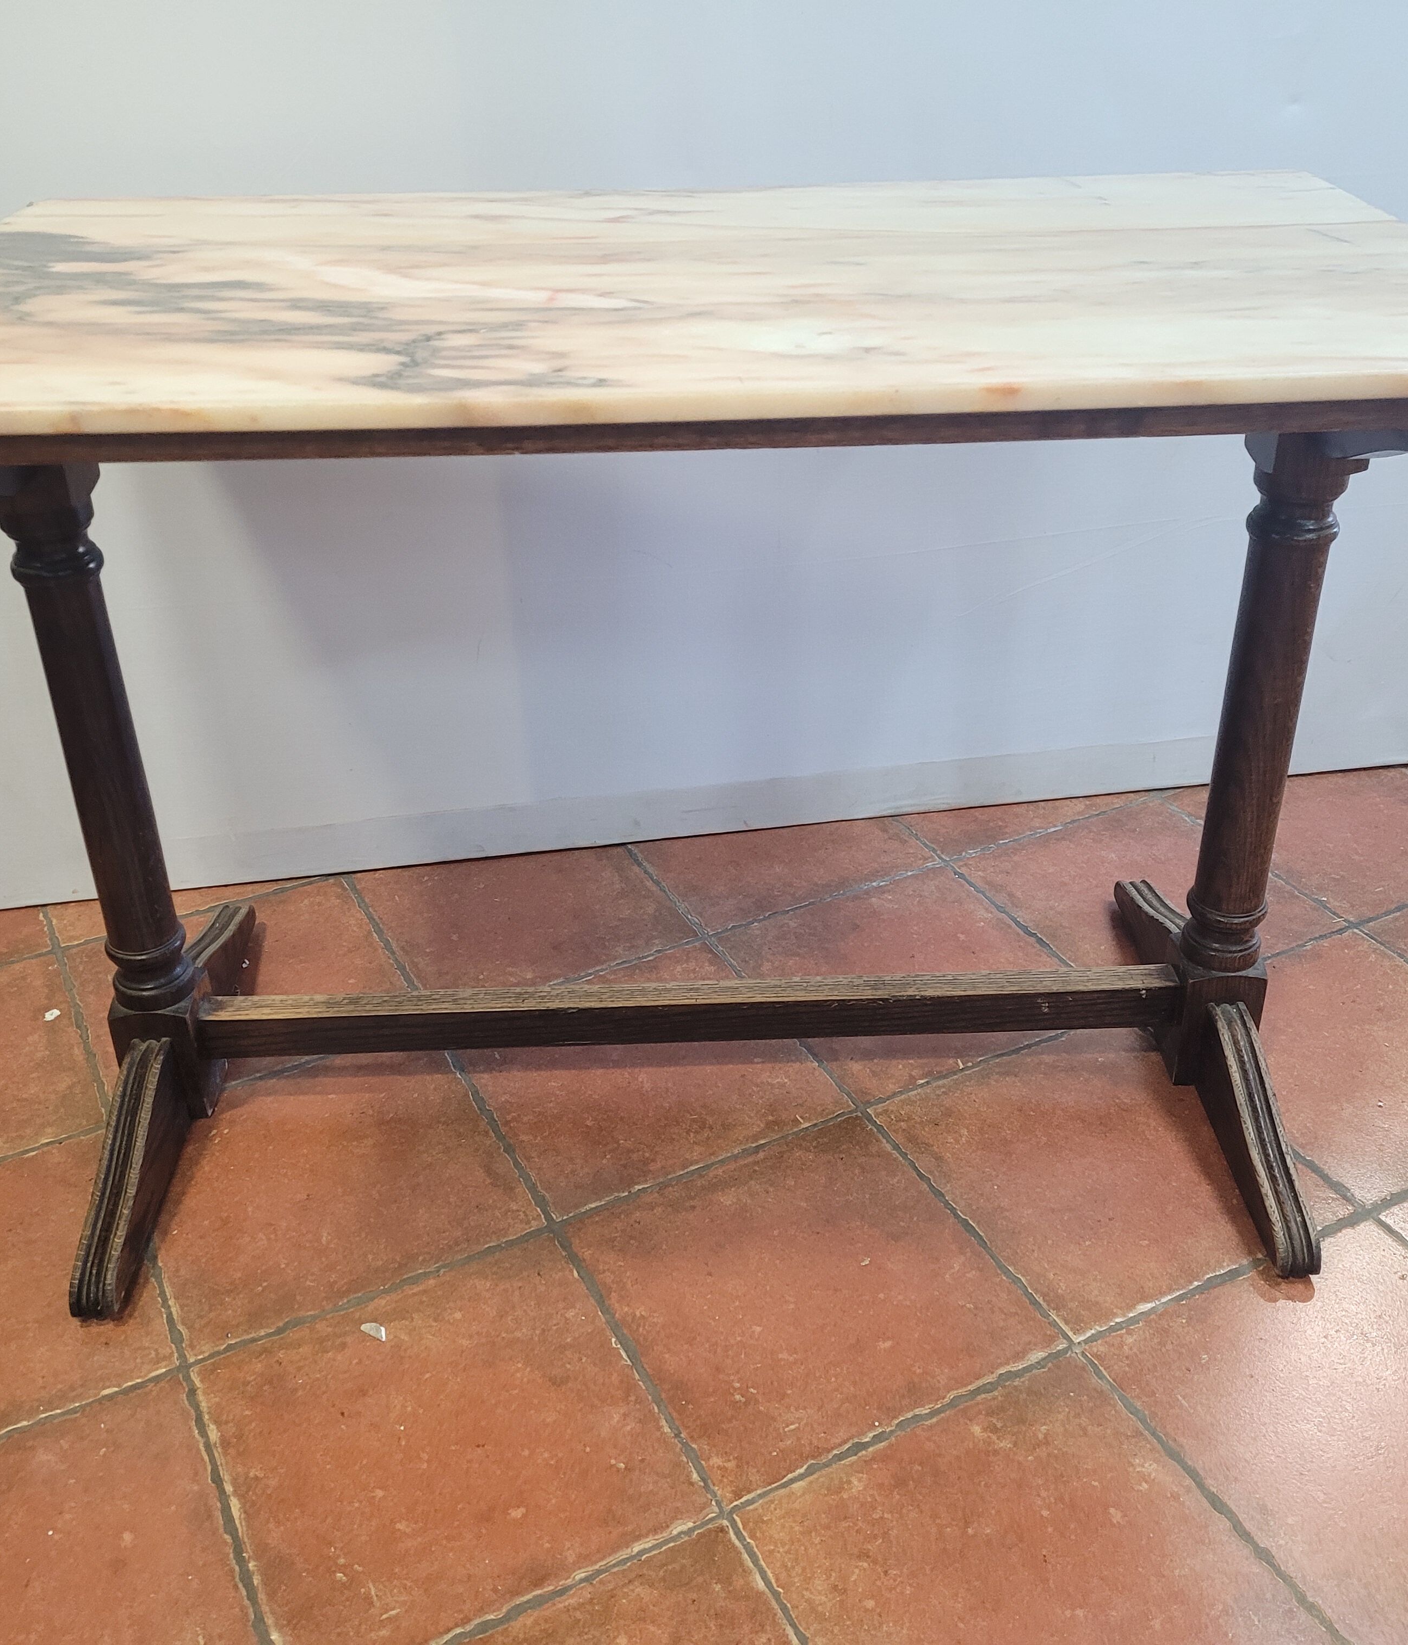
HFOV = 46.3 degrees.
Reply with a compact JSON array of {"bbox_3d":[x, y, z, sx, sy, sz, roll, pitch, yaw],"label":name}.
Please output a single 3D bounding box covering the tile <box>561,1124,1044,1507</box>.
[{"bbox_3d":[0.082,0.383,1.349,0.302,0.013,0.302,-16,35,-23],"label":"tile"}]

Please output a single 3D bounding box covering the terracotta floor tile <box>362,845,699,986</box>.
[{"bbox_3d":[-0.205,0.097,1.822,0.302,0.013,0.302,-16,35,-23],"label":"terracotta floor tile"}]

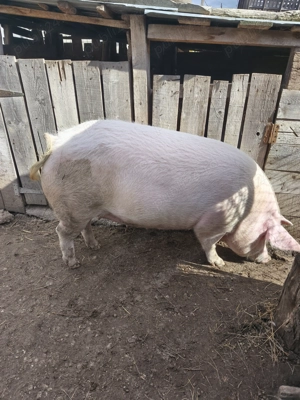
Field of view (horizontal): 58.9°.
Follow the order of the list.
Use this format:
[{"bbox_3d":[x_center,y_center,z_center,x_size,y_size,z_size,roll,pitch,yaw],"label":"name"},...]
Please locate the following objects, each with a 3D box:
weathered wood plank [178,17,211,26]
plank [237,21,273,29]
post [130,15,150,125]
[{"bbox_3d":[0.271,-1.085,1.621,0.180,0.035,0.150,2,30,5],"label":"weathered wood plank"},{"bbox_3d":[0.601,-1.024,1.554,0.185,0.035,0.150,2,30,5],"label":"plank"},{"bbox_3d":[-0.046,-0.476,2.065,0.100,1.580,0.100,1,30,6],"label":"post"}]

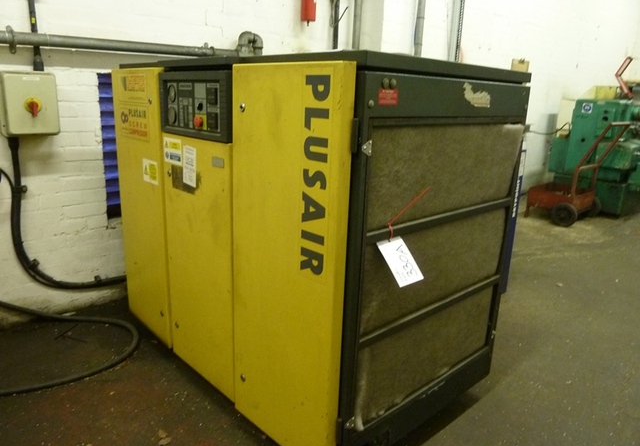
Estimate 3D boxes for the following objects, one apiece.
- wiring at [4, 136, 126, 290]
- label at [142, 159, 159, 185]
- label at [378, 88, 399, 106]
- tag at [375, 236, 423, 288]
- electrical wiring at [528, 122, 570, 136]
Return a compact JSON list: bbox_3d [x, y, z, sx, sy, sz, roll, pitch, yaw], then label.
[{"bbox_3d":[-1.297,-0.026,2.401,0.516,0.836,0.065,-11,20,-41],"label":"wiring"},{"bbox_3d":[-0.724,-0.218,1.976,0.004,0.098,0.142,-12,21,-42],"label":"label"},{"bbox_3d":[0.176,-0.320,1.181,0.078,0.039,0.004,-12,21,-42],"label":"label"},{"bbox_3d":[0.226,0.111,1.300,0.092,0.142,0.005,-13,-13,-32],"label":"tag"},{"bbox_3d":[2.762,-1.129,5.550,0.650,0.170,0.100,-11,20,-41],"label":"electrical wiring"}]

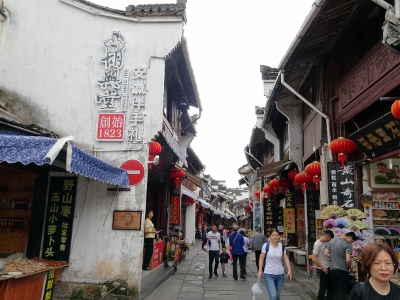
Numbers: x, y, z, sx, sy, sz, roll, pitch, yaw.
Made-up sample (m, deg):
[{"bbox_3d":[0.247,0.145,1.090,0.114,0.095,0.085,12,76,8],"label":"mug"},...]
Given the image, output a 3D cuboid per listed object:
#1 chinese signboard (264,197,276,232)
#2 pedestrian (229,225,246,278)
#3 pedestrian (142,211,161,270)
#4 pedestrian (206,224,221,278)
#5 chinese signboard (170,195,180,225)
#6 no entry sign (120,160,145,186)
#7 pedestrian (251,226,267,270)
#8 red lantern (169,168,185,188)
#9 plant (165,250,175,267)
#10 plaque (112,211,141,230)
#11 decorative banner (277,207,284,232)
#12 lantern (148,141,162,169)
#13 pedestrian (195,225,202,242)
[{"bbox_3d":[3.785,3.608,18.669,0.620,2.100,0.100,-1,-12,5],"label":"chinese signboard"},{"bbox_3d":[1.202,3.273,11.110,0.560,1.688,0.380,0,-12,5],"label":"pedestrian"},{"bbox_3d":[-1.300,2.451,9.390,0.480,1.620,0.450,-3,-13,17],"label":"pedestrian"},{"bbox_3d":[0.463,3.376,11.545,0.520,1.685,0.380,1,-12,0],"label":"pedestrian"},{"bbox_3d":[-0.960,2.402,13.804,0.385,1.150,0.040,1,-12,0],"label":"chinese signboard"},{"bbox_3d":[-1.547,0.526,7.897,0.600,0.602,0.040,1,-12,0],"label":"no entry sign"},{"bbox_3d":[2.264,3.784,13.304,0.570,1.657,0.380,0,-12,5],"label":"pedestrian"},{"bbox_3d":[-0.853,1.137,13.571,0.560,0.755,0.560,1,-12,0],"label":"red lantern"},{"bbox_3d":[-1.088,3.897,12.451,0.380,0.570,0.380,2,-12,-6],"label":"plant"},{"bbox_3d":[-1.601,1.565,7.688,0.645,0.419,0.040,1,-12,0],"label":"plaque"},{"bbox_3d":[4.214,3.639,18.151,0.420,1.380,0.080,-1,-12,5],"label":"decorative banner"},{"bbox_3d":[-1.333,0.152,9.588,0.550,0.770,0.550,1,-12,0],"label":"lantern"},{"bbox_3d":[-0.111,7.167,29.652,0.500,1.580,0.400,3,-13,-11],"label":"pedestrian"}]

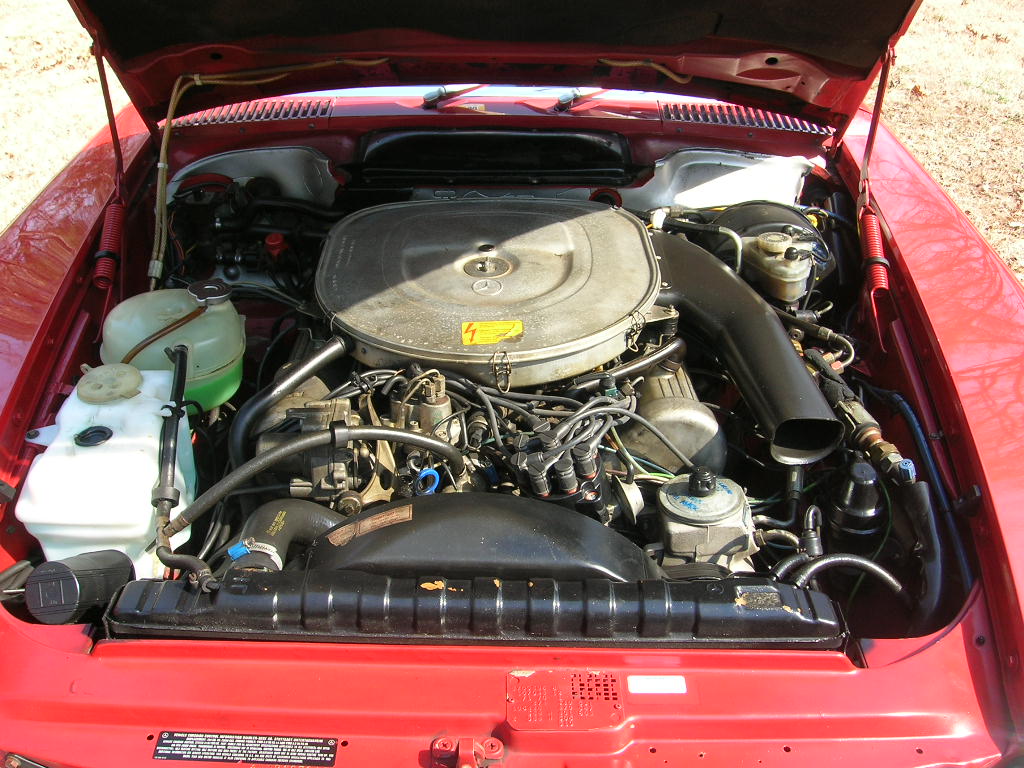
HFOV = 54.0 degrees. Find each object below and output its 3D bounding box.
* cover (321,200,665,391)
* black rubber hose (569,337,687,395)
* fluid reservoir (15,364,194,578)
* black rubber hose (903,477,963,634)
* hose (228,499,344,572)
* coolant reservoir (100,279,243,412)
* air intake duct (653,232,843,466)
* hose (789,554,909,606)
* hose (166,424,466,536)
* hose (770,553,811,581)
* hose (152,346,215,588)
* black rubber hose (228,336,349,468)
[{"bbox_3d":[-0.026,-0.129,1.365,0.450,0.085,0.450,1,33,0],"label":"cover"},{"bbox_3d":[0.148,-0.028,1.302,0.155,0.060,0.045,-8,33,-12],"label":"black rubber hose"},{"bbox_3d":[-0.482,0.111,1.246,0.180,0.220,0.200,1,33,0],"label":"fluid reservoir"},{"bbox_3d":[0.451,0.192,1.100,0.045,0.120,0.150,1,33,0],"label":"black rubber hose"},{"bbox_3d":[-0.219,0.154,1.050,0.110,0.080,0.110,1,33,0],"label":"hose"},{"bbox_3d":[-0.478,-0.067,1.435,0.190,0.170,0.165,1,33,0],"label":"coolant reservoir"},{"bbox_3d":[0.311,-0.061,1.356,0.200,0.170,0.420,1,33,0],"label":"air intake duct"},{"bbox_3d":[0.341,0.194,1.002,0.125,0.050,0.050,1,33,0],"label":"hose"},{"bbox_3d":[-0.213,0.105,1.108,0.330,0.085,0.080,-9,34,-15],"label":"hose"},{"bbox_3d":[0.281,0.178,1.011,0.022,0.030,0.045,-17,36,-25],"label":"hose"},{"bbox_3d":[-0.382,0.073,1.185,0.060,0.070,0.460,-8,33,-12],"label":"hose"},{"bbox_3d":[-0.271,0.021,1.268,0.175,0.150,0.055,-26,41,-35],"label":"black rubber hose"}]

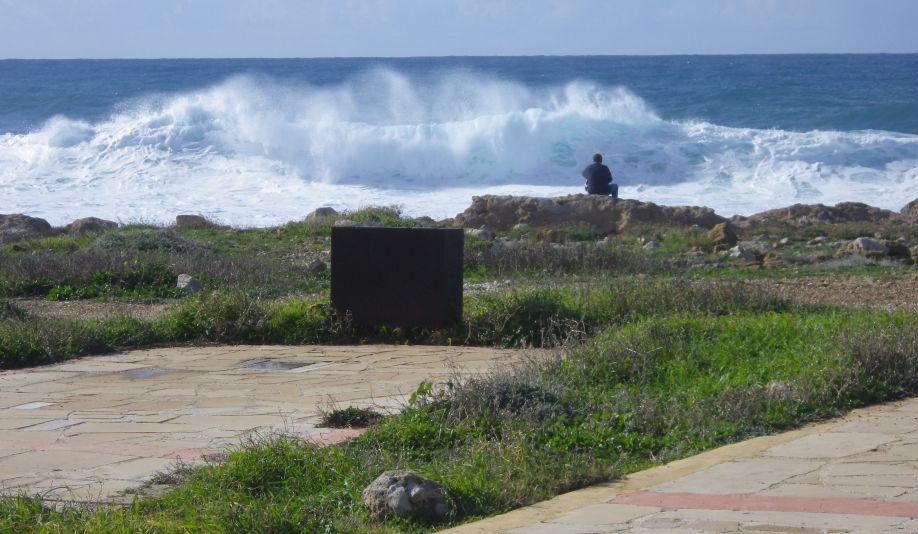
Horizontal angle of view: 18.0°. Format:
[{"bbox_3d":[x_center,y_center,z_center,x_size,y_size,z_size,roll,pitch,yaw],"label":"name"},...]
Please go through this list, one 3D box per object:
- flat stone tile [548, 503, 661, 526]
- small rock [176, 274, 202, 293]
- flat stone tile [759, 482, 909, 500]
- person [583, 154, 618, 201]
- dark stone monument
[{"bbox_3d":[0.593,1.020,11.691,0.389,0.040,0.534,1,4,14],"label":"flat stone tile"},{"bbox_3d":[-2.466,0.155,26.500,0.230,0.180,0.200,0,4,0],"label":"small rock"},{"bbox_3d":[1.589,0.972,12.270,0.608,0.040,0.406,1,4,14],"label":"flat stone tile"},{"bbox_3d":[2.556,-1.586,52.500,0.620,0.980,0.750,0,4,7],"label":"person"},{"bbox_3d":[-0.414,0.086,19.450,0.775,0.712,0.500,1,4,12],"label":"dark stone monument"}]

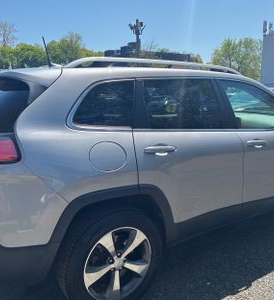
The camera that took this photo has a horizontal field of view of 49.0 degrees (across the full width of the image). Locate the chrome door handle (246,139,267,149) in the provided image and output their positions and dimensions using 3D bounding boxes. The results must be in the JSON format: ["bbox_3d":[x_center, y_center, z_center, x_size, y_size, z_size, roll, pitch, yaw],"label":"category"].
[{"bbox_3d":[0.956,-0.052,2.404,0.250,0.065,0.060,-4,12,-32],"label":"chrome door handle"}]

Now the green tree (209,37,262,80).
[{"bbox_3d":[15.681,-12.885,47.974,8.800,9.940,8.800,4,12,17],"label":"green tree"}]

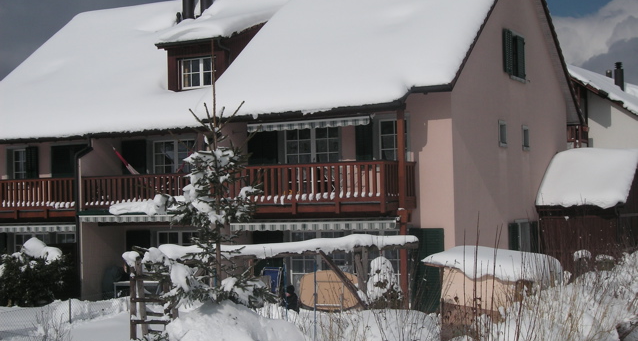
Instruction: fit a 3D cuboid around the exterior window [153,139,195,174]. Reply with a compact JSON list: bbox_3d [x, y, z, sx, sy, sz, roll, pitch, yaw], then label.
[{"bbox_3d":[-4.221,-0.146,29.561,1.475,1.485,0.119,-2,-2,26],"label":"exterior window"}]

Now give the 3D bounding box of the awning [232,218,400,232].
[{"bbox_3d":[-0.210,1.337,24.938,4.554,0.337,0.317,-2,-2,26],"label":"awning"}]

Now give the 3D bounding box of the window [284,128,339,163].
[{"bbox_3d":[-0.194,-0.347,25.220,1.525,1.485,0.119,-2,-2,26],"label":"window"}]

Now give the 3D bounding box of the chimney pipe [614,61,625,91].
[{"bbox_3d":[14.668,-4.588,49.500,0.446,1.485,0.446,-2,-2,26],"label":"chimney pipe"}]

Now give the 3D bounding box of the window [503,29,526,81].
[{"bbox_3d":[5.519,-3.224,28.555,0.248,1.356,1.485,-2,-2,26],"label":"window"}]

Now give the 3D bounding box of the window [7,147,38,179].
[{"bbox_3d":[-9.480,-0.164,32.441,1.346,1.138,0.129,-2,-2,26],"label":"window"}]

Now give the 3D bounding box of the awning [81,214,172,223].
[{"bbox_3d":[-5.238,1.305,27.706,3.316,0.257,0.317,-2,-2,26],"label":"awning"}]

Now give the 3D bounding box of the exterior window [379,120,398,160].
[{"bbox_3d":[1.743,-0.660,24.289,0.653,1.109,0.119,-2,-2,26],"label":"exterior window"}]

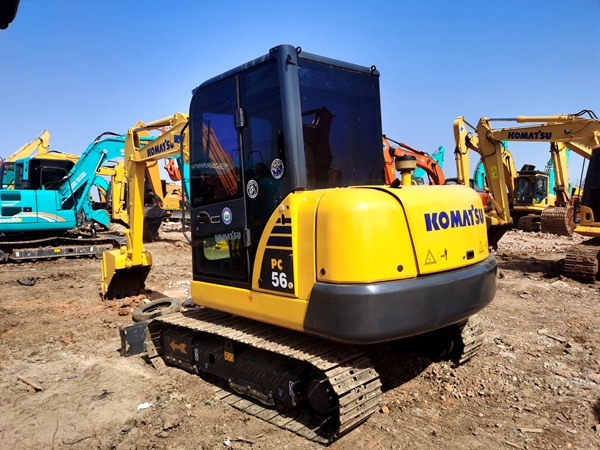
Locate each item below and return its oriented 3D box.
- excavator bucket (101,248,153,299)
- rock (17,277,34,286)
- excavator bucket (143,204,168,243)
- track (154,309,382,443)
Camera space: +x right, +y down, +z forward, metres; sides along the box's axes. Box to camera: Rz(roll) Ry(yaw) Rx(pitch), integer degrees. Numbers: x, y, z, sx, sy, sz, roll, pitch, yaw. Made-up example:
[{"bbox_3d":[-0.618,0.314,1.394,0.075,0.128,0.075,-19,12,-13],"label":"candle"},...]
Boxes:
[{"bbox_3d":[-2.624,0.748,7.142,0.640,0.740,0.520,-5,4,-44],"label":"excavator bucket"},{"bbox_3d":[-5.094,1.035,8.700,0.340,0.140,0.230,-4,3,-30],"label":"rock"},{"bbox_3d":[-5.264,-0.050,16.500,1.150,1.300,1.150,-5,4,-41],"label":"excavator bucket"},{"bbox_3d":[-0.490,1.117,3.836,0.410,0.540,2.530,-6,4,-44],"label":"track"}]

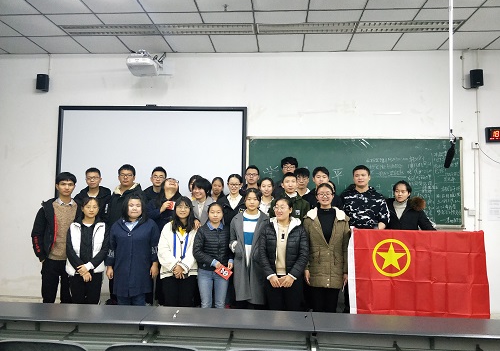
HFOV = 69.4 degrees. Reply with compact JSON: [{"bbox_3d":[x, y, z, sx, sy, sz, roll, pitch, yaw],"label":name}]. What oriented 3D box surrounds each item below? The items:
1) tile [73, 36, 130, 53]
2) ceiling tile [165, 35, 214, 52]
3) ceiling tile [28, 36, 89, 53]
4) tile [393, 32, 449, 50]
[{"bbox_3d":[-1.997,-1.782,4.899,0.600,0.020,0.531,1,-4,4],"label":"tile"},{"bbox_3d":[-0.800,-1.765,4.820,0.600,0.020,0.531,1,-4,4],"label":"ceiling tile"},{"bbox_3d":[-2.596,-1.790,4.939,0.600,0.020,0.531,1,-4,4],"label":"ceiling tile"},{"bbox_3d":[2.190,-1.725,4.642,0.600,0.020,0.520,1,-4,4],"label":"tile"}]

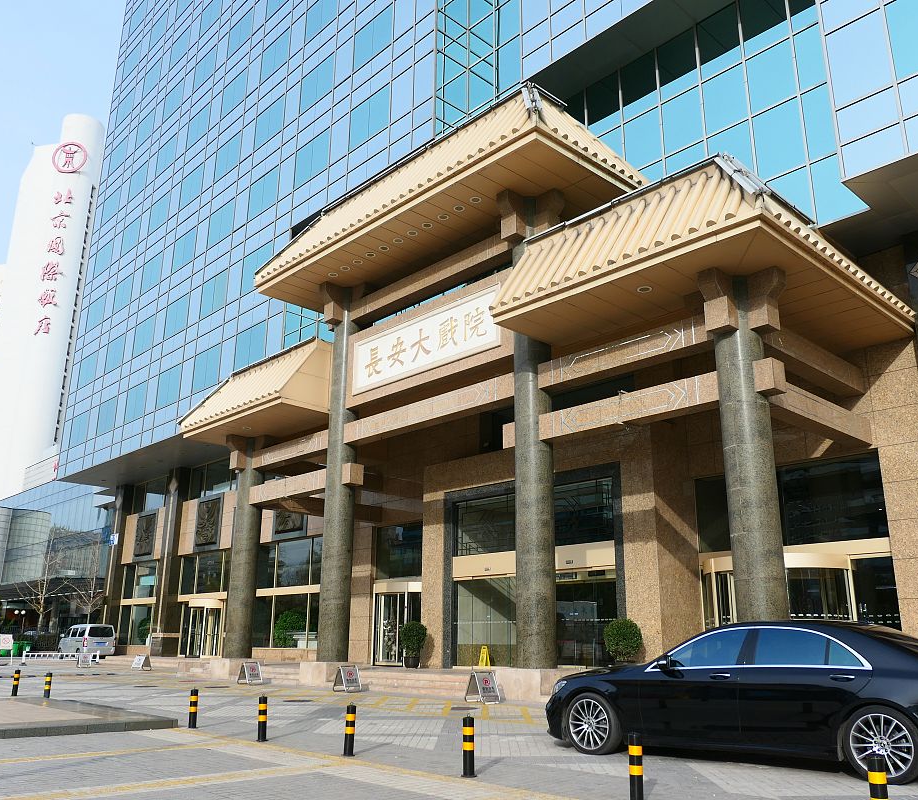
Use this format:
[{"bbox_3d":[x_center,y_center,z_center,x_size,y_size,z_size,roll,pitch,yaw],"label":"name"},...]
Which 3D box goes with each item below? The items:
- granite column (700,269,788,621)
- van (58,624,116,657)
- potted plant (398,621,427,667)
[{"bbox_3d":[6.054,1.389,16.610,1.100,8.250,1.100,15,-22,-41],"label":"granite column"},{"bbox_3d":[-23.462,15.261,50.452,1.860,1.970,4.950,15,-22,-40],"label":"van"},{"bbox_3d":[-1.368,7.190,23.551,0.800,1.318,0.800,0,-16,0],"label":"potted plant"}]

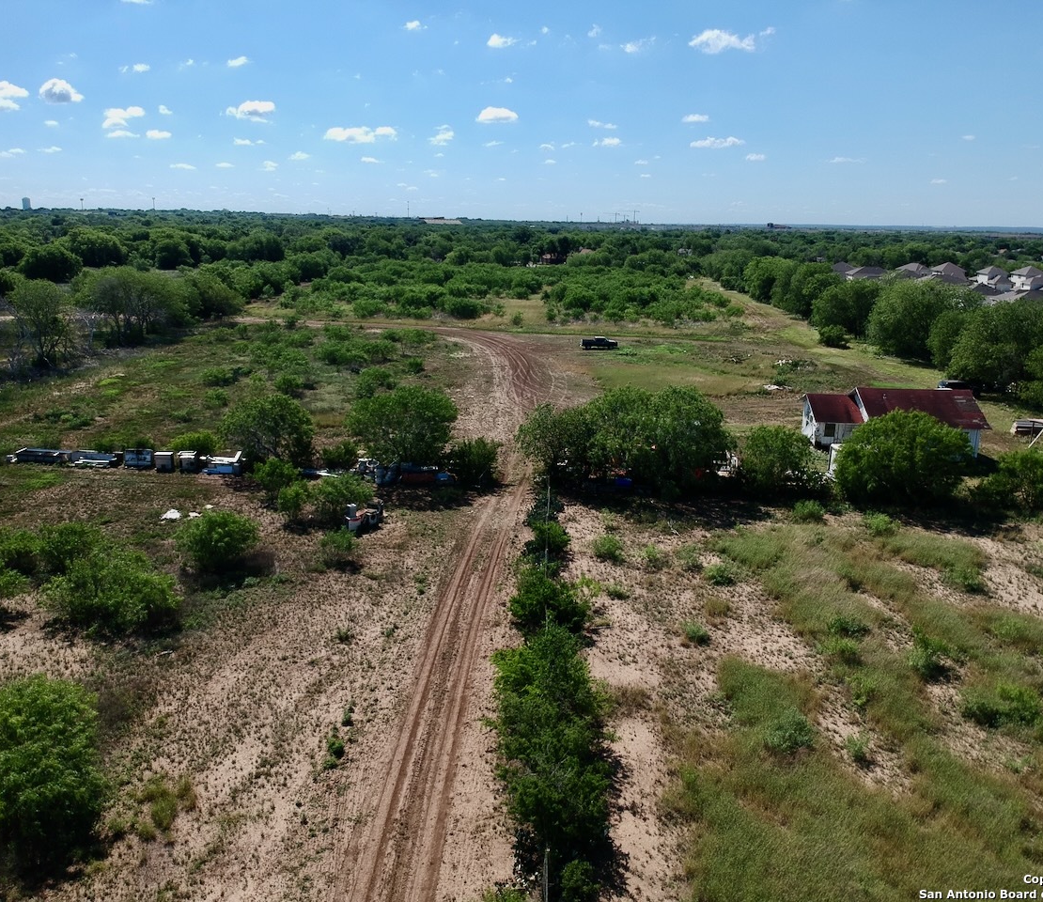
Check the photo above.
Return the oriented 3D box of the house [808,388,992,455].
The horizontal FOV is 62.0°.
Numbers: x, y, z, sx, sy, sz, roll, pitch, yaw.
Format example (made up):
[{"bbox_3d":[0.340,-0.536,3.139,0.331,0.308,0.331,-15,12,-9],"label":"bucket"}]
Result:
[{"bbox_3d":[31.866,-3.129,76.209,13.700,4.800,10.000,2,15,5],"label":"house"}]

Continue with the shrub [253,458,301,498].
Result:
[{"bbox_3d":[-16.666,1.895,59.209,3.085,2.935,3.085,-3,16,-16],"label":"shrub"}]

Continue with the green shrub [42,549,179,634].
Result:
[{"bbox_3d":[-20.336,6.674,43.124,6.123,3.262,5.205,-6,17,-26],"label":"green shrub"}]

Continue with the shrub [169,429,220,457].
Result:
[{"bbox_3d":[-25.905,-0.483,68.790,3.770,2.296,3.393,-5,16,-21],"label":"shrub"}]

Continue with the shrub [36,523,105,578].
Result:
[{"bbox_3d":[-24.140,5.188,46.728,3.339,2.740,3.339,-7,17,-28],"label":"shrub"}]

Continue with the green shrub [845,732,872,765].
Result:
[{"bbox_3d":[12.136,10.727,31.361,0.854,1.145,0.854,8,16,23],"label":"green shrub"}]

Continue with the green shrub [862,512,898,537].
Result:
[{"bbox_3d":[23.455,4.725,56.839,1.998,1.366,1.798,7,16,23],"label":"green shrub"}]

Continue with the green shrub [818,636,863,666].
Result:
[{"bbox_3d":[14.870,9.180,40.390,1.856,0.948,1.671,7,16,21],"label":"green shrub"}]

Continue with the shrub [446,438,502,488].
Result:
[{"bbox_3d":[-3.389,0.805,62.040,3.890,3.400,3.690,0,15,-3],"label":"shrub"}]

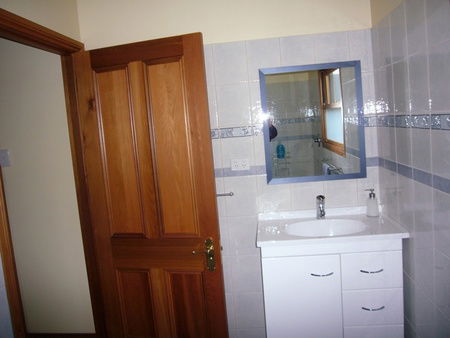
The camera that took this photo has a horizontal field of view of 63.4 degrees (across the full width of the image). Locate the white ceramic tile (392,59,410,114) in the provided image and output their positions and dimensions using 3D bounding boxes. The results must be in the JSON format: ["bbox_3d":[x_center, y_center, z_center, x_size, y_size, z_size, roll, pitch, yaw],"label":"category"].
[{"bbox_3d":[0.824,-0.380,1.695,0.010,0.250,0.200,-4,7,6],"label":"white ceramic tile"}]

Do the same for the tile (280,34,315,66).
[{"bbox_3d":[0.422,-0.650,2.106,0.200,0.245,0.010,-4,7,6],"label":"tile"}]

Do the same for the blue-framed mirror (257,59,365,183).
[{"bbox_3d":[0.526,-0.266,2.157,0.585,0.689,0.025,-4,7,6],"label":"blue-framed mirror"}]

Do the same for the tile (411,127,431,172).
[{"bbox_3d":[0.849,-0.084,1.576,0.010,0.184,0.200,-5,7,6],"label":"tile"}]

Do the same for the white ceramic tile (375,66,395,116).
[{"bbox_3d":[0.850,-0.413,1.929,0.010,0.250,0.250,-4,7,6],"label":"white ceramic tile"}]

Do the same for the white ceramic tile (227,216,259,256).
[{"bbox_3d":[0.124,0.419,2.296,0.200,0.252,0.010,-4,7,6],"label":"white ceramic tile"}]

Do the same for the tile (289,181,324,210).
[{"bbox_3d":[0.499,0.147,2.224,0.200,0.237,0.010,-4,7,6],"label":"tile"}]

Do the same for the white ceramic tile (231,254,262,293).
[{"bbox_3d":[0.148,0.660,2.310,0.200,0.250,0.010,-4,7,6],"label":"white ceramic tile"}]

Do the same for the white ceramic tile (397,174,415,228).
[{"bbox_3d":[0.894,0.159,1.809,0.010,0.250,0.200,-5,7,6],"label":"white ceramic tile"}]

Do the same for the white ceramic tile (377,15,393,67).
[{"bbox_3d":[0.834,-0.663,1.910,0.010,0.250,0.200,-5,7,6],"label":"white ceramic tile"}]

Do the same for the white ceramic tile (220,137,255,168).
[{"bbox_3d":[0.081,-0.105,2.265,0.201,0.184,0.010,-5,7,6],"label":"white ceramic tile"}]

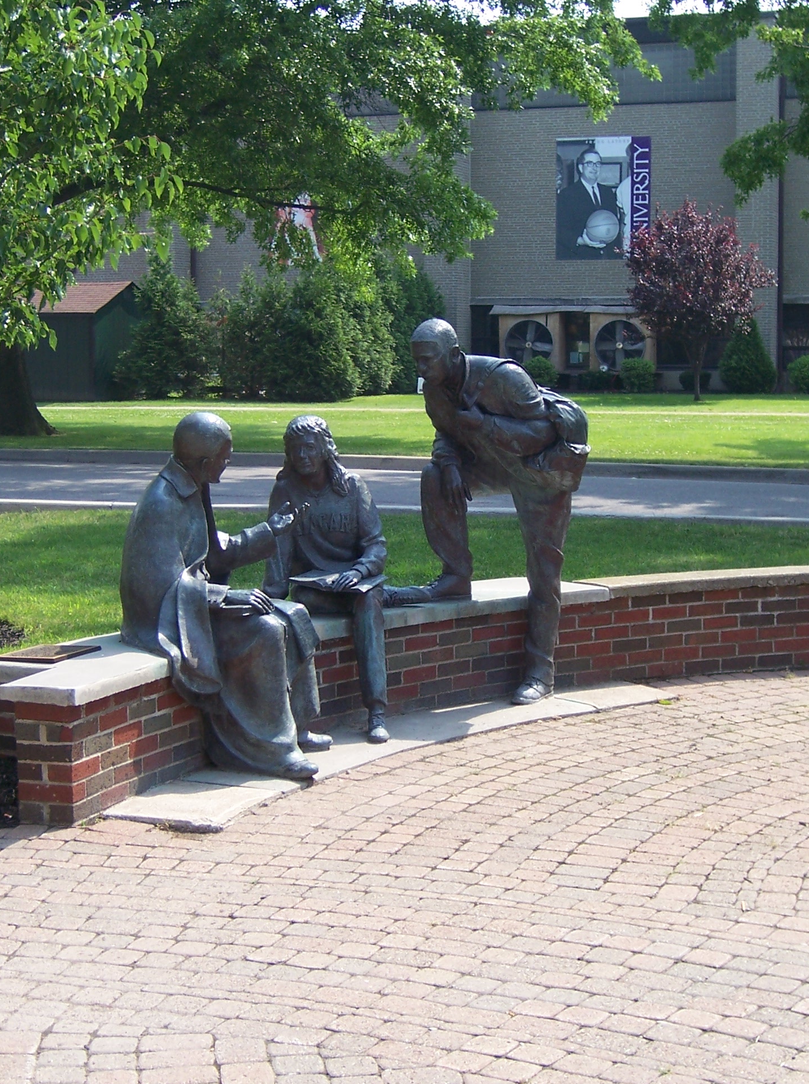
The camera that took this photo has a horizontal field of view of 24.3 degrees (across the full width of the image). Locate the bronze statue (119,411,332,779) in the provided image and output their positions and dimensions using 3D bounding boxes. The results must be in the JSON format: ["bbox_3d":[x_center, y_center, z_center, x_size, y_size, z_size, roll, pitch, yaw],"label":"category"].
[{"bbox_3d":[-0.697,0.181,7.311,0.820,1.355,0.720,0,6,10],"label":"bronze statue"}]

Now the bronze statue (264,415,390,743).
[{"bbox_3d":[-0.298,0.127,7.980,0.600,1.305,0.820,-2,6,-11],"label":"bronze statue"}]

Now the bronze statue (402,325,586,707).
[{"bbox_3d":[0.423,-0.155,8.504,0.840,1.730,0.580,-4,7,-25],"label":"bronze statue"}]

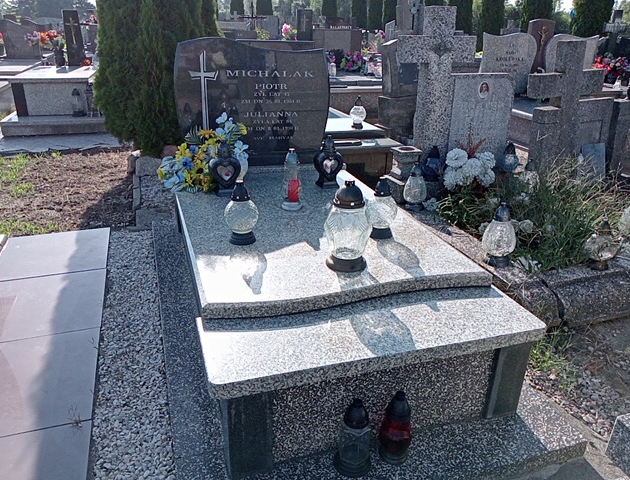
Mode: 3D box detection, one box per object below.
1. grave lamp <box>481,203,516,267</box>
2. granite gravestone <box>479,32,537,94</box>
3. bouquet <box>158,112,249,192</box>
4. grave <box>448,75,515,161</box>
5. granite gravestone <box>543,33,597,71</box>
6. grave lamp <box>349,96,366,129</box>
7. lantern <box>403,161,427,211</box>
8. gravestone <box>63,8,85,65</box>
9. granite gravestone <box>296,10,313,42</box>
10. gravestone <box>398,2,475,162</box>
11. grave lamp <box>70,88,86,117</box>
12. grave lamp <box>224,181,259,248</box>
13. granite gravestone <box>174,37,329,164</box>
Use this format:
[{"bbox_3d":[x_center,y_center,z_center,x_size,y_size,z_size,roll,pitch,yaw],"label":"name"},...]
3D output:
[{"bbox_3d":[0.745,-0.025,2.076,0.134,0.257,0.134,-5,22,-17],"label":"grave lamp"},{"bbox_3d":[2.117,-1.926,5.650,0.610,0.650,0.120,-3,22,-10],"label":"granite gravestone"},{"bbox_3d":[-0.570,-0.459,2.675,0.467,0.370,0.280,-5,22,-17],"label":"bouquet"},{"bbox_3d":[1.202,-0.868,3.787,0.500,0.620,0.070,-6,24,-17],"label":"grave"},{"bbox_3d":[2.860,-1.962,5.782,0.600,0.650,0.120,-3,22,-10],"label":"granite gravestone"},{"bbox_3d":[0.373,-1.103,4.467,0.138,0.245,0.138,1,21,0],"label":"grave lamp"},{"bbox_3d":[0.540,-0.292,2.748,0.125,0.257,0.125,-5,22,-17],"label":"lantern"},{"bbox_3d":[-3.206,-2.682,6.873,0.215,0.720,0.080,-6,24,-17],"label":"gravestone"},{"bbox_3d":[-0.232,-4.890,11.775,0.370,0.760,0.100,-6,24,-17],"label":"granite gravestone"},{"bbox_3d":[0.811,-1.032,3.554,0.530,1.050,0.140,-6,24,-17],"label":"gravestone"},{"bbox_3d":[-2.423,-1.402,5.273,0.148,0.263,0.148,-5,22,-17],"label":"grave lamp"},{"bbox_3d":[-0.286,-0.114,2.033,0.136,0.244,0.136,-6,24,-17],"label":"grave lamp"},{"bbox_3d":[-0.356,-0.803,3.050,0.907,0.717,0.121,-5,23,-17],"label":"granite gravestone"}]

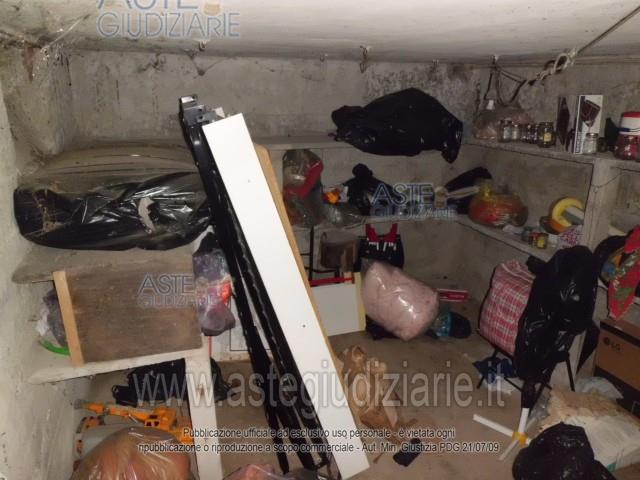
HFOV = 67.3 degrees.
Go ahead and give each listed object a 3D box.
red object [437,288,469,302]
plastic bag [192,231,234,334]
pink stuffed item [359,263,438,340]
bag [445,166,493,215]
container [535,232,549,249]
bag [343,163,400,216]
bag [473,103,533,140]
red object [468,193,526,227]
[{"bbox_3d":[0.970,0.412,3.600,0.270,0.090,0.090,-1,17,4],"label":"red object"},{"bbox_3d":[-0.454,0.188,2.005,0.190,0.435,0.200,-5,17,-17],"label":"plastic bag"},{"bbox_3d":[0.526,0.380,3.273,0.470,0.460,0.350,-1,15,-1],"label":"pink stuffed item"},{"bbox_3d":[1.119,-0.375,3.633,0.306,0.347,0.280,-5,17,-17],"label":"bag"},{"bbox_3d":[1.277,0.004,2.796,0.072,0.078,0.072,-5,16,-15],"label":"container"},{"bbox_3d":[0.360,-0.357,3.385,0.390,0.370,0.290,-5,17,-17],"label":"bag"},{"bbox_3d":[1.115,-0.729,2.938,0.250,0.200,0.310,-6,17,-15],"label":"bag"},{"bbox_3d":[1.086,-0.205,2.949,0.310,0.165,0.240,5,18,21],"label":"red object"}]

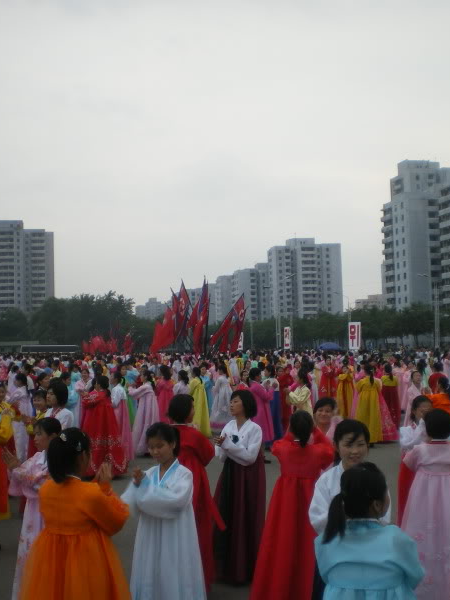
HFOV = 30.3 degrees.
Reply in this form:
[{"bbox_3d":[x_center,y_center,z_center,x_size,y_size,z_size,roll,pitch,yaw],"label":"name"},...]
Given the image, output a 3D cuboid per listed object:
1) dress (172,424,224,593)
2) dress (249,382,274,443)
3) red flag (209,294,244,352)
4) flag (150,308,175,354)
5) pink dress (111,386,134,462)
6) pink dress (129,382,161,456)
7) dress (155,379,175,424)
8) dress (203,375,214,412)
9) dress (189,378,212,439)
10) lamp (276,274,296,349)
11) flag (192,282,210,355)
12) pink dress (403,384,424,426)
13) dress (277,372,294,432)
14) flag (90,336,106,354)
[{"bbox_3d":[-0.323,1.688,6.800,0.570,1.360,0.520,-4,-4,30],"label":"dress"},{"bbox_3d":[0.741,2.265,16.900,0.520,1.270,0.550,0,-4,-18],"label":"dress"},{"bbox_3d":[0.072,1.130,40.000,1.600,2.800,0.700,-1,-3,0],"label":"red flag"},{"bbox_3d":[-3.005,1.466,40.000,1.250,2.300,0.600,-1,-3,0],"label":"flag"},{"bbox_3d":[-1.846,2.182,14.700,0.550,1.360,0.580,-2,-3,3],"label":"pink dress"},{"bbox_3d":[-1.462,2.188,15.300,0.580,1.340,0.580,-2,-3,3],"label":"pink dress"},{"bbox_3d":[-1.248,2.315,17.600,0.550,1.300,0.500,-2,-3,20],"label":"dress"},{"bbox_3d":[-0.461,2.452,20.200,0.560,1.300,0.520,-2,-3,18],"label":"dress"},{"bbox_3d":[-0.580,2.352,18.200,0.580,1.310,0.540,1,-4,-30],"label":"dress"},{"bbox_3d":[7.272,2.224,100.000,2.500,10.600,0.500,-1,-3,-9],"label":"lamp"},{"bbox_3d":[-1.178,0.841,40.000,0.900,3.500,0.600,-1,-3,0],"label":"flag"},{"bbox_3d":[3.228,2.037,14.100,0.500,1.240,0.520,-5,-5,45],"label":"pink dress"},{"bbox_3d":[1.382,2.386,19.000,0.560,1.310,0.520,-2,-3,18],"label":"dress"},{"bbox_3d":[-10.421,3.719,68.000,1.300,1.500,0.500,-1,-4,-11],"label":"flag"}]

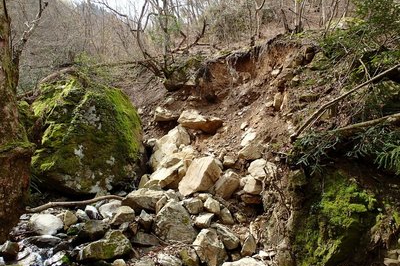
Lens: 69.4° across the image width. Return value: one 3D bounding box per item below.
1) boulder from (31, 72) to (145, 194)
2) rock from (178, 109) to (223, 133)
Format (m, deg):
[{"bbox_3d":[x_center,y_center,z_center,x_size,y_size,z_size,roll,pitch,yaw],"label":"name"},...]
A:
[{"bbox_3d":[-2.750,0.000,7.400,2.500,2.750,2.300,-1,4,-14],"label":"boulder"},{"bbox_3d":[0.020,-0.360,9.200,1.350,0.680,0.900,0,3,0],"label":"rock"}]

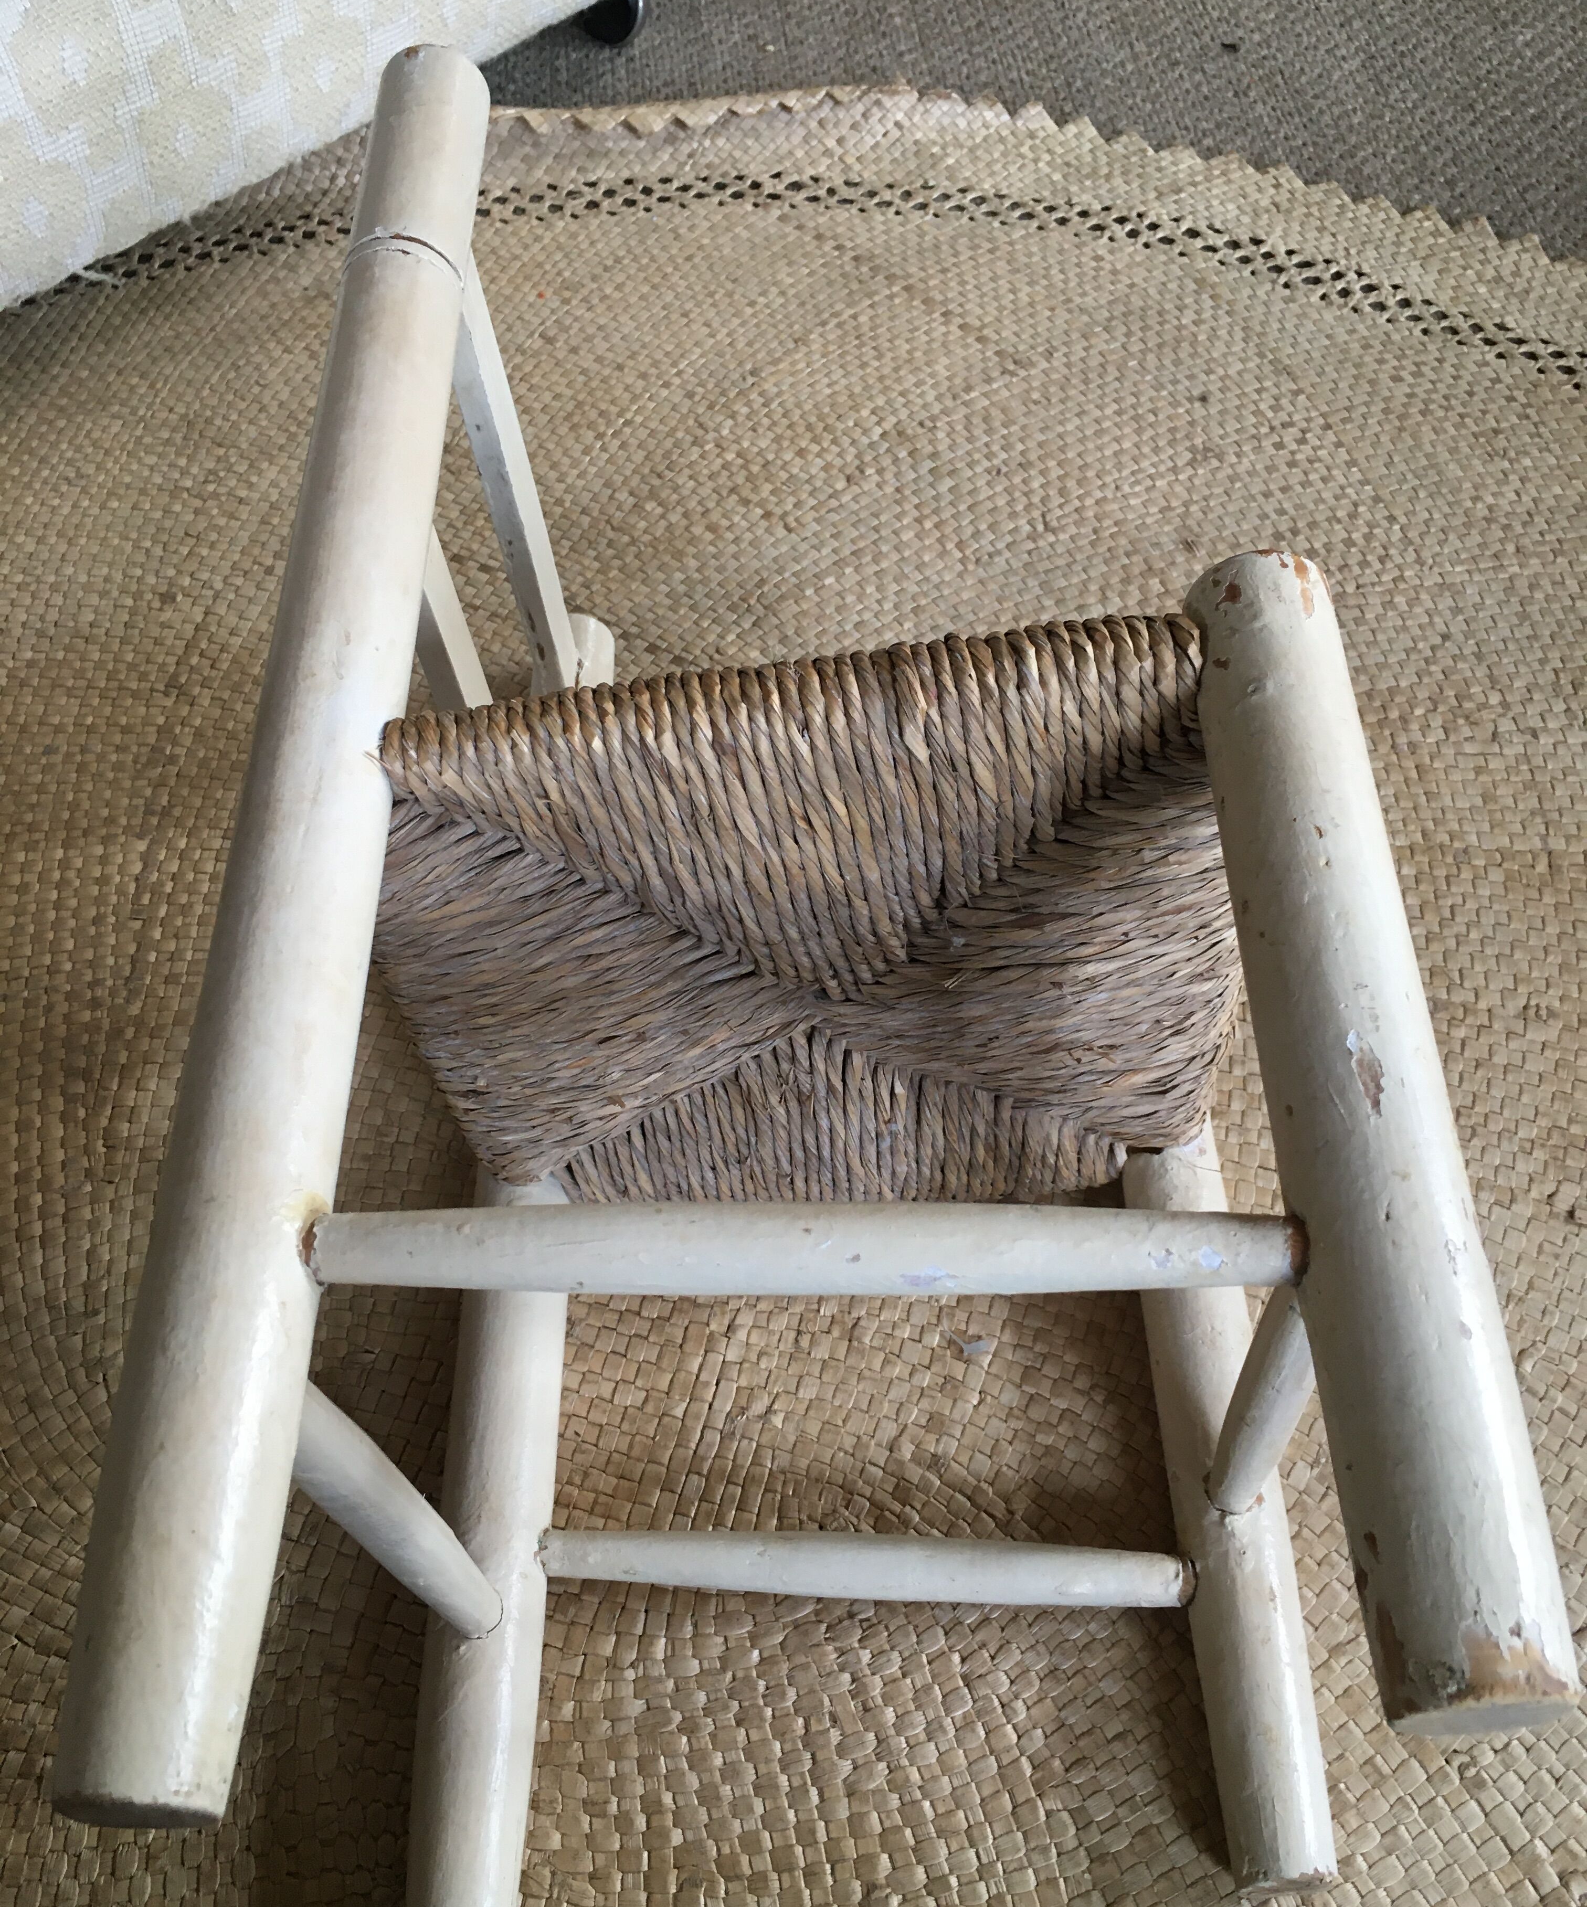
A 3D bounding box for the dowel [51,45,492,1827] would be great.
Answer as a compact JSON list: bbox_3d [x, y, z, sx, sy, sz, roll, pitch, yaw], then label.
[{"bbox_3d":[-0.128,-0.076,0.496,0.040,0.040,0.572,-2,57,3],"label":"dowel"}]

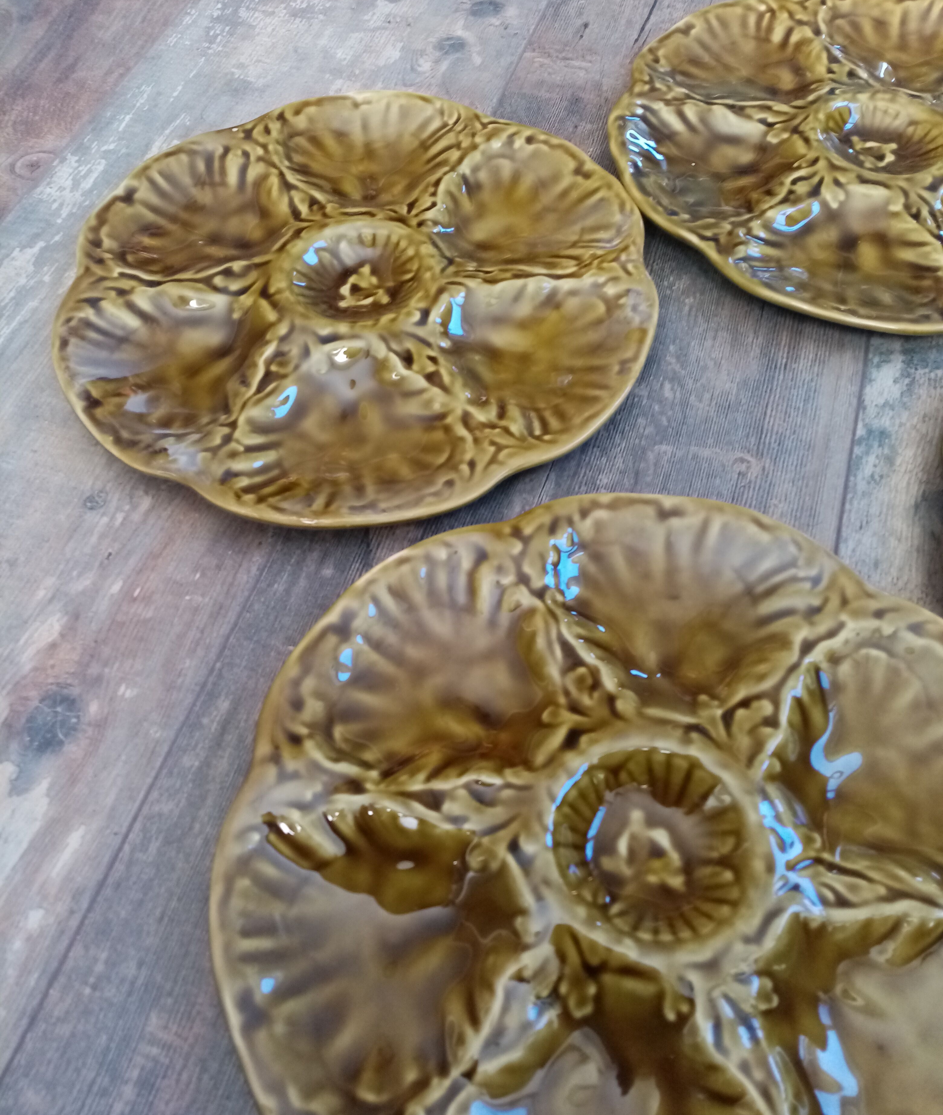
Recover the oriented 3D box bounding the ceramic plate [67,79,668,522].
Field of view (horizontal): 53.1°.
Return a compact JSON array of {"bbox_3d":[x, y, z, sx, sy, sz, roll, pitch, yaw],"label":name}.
[{"bbox_3d":[-0.047,-0.112,0.402,0.244,0.027,0.251,-1,59,1],"label":"ceramic plate"}]

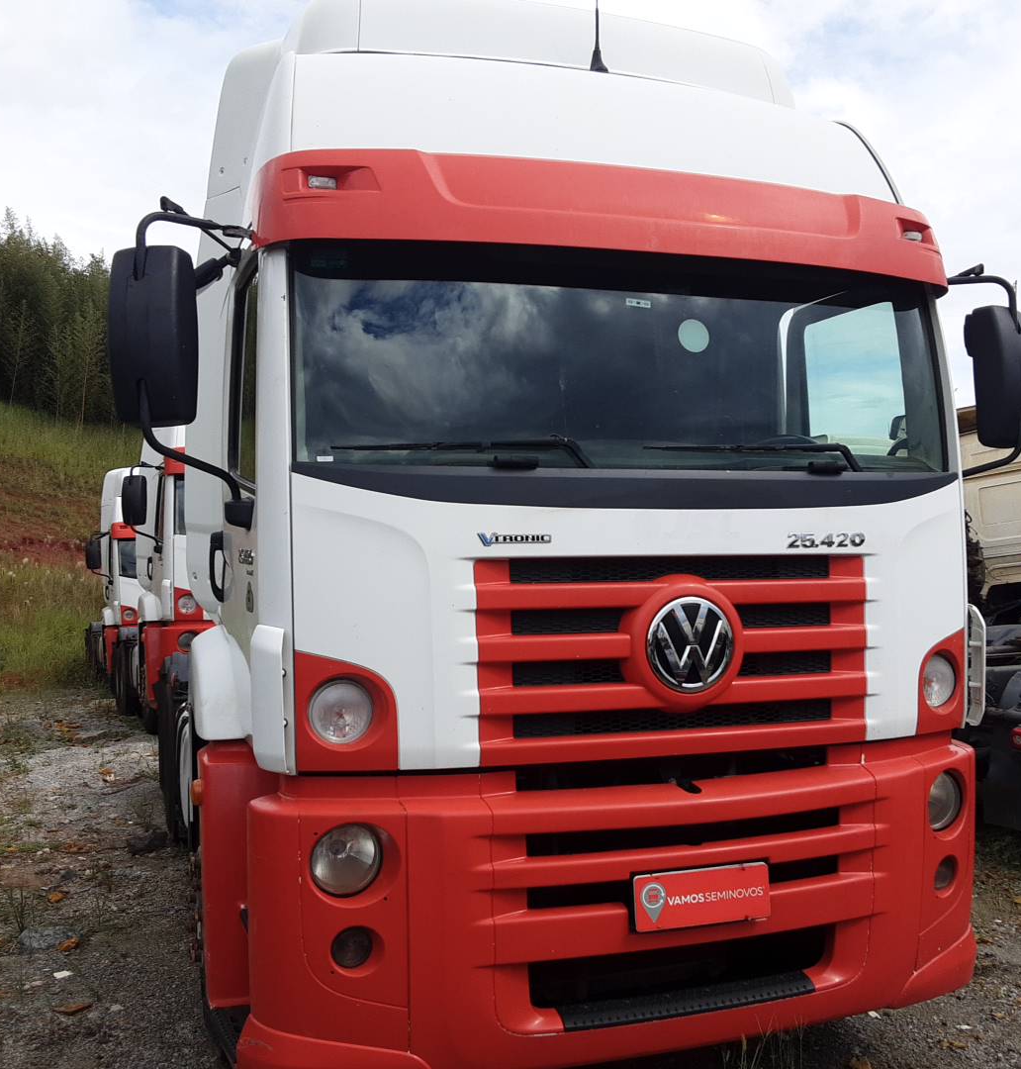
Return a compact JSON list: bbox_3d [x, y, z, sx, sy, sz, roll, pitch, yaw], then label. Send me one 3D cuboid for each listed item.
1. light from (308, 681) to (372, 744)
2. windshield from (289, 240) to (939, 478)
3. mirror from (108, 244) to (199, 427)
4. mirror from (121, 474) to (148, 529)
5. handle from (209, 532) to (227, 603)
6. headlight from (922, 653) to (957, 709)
[{"bbox_3d":[-0.456,0.479,3.110,0.176,0.176,0.078,0,0,-13],"label":"light"},{"bbox_3d":[0.450,-0.534,3.482,2.176,0.696,0.274,0,0,-20],"label":"windshield"},{"bbox_3d":[-0.977,-0.546,3.147,0.245,0.505,0.127,0,0,-20],"label":"mirror"},{"bbox_3d":[-3.679,-0.327,11.270,0.245,0.505,0.127,0,0,-22],"label":"mirror"},{"bbox_3d":[-1.044,0.117,4.100,0.064,0.255,0.083,0,0,-20],"label":"handle"},{"bbox_3d":[1.401,0.479,3.768,0.176,0.176,0.078,0,0,-27],"label":"headlight"}]

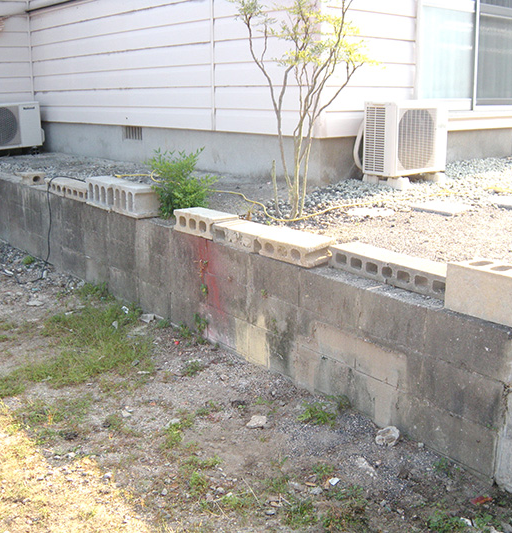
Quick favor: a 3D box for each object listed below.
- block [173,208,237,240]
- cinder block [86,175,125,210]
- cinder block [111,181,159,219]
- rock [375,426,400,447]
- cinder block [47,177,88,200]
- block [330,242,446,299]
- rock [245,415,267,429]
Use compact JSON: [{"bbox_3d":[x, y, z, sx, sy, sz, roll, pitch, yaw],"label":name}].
[{"bbox_3d":[-0.303,-0.265,4.381,0.190,0.117,0.390,-12,18,-40],"label":"block"},{"bbox_3d":[-1.100,-0.549,5.395,0.190,0.190,0.390,-11,18,-38],"label":"cinder block"},{"bbox_3d":[-0.859,-0.474,5.098,0.190,0.190,0.390,-11,18,-36],"label":"cinder block"},{"bbox_3d":[0.569,0.735,3.105,0.098,0.065,0.080,0,14,0],"label":"rock"},{"bbox_3d":[-1.466,-0.625,5.890,0.190,0.095,0.790,-11,18,-36],"label":"cinder block"},{"bbox_3d":[0.679,0.016,3.333,0.190,0.100,0.790,-11,18,-36],"label":"block"},{"bbox_3d":[0.003,0.707,3.265,0.095,0.035,0.070,0,14,0],"label":"rock"}]

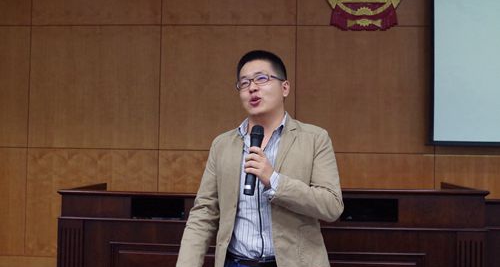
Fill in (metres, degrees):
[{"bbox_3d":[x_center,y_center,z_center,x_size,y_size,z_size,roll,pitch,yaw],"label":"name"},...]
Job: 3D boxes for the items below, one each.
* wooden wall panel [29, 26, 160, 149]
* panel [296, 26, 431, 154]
[{"bbox_3d":[-1.434,-0.430,4.995,1.230,1.138,0.030,1,-2,4],"label":"wooden wall panel"},{"bbox_3d":[1.021,-0.395,4.835,1.230,1.138,0.030,1,-2,4],"label":"panel"}]

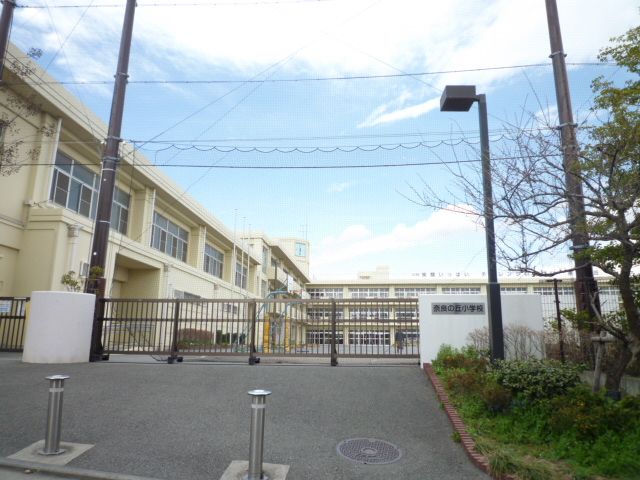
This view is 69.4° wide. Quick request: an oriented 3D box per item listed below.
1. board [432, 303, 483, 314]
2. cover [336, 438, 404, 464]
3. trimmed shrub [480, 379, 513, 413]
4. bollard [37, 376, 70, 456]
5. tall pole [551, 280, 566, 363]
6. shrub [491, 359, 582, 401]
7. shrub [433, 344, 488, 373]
[{"bbox_3d":[2.903,1.446,9.675,1.120,0.250,0.030,-1,-13,5],"label":"board"},{"bbox_3d":[0.558,2.398,5.233,0.730,0.040,0.730,3,-2,1],"label":"cover"},{"bbox_3d":[2.549,2.246,6.675,0.460,0.480,0.450,1,-13,0],"label":"trimmed shrub"},{"bbox_3d":[-2.792,1.852,4.907,0.235,0.770,0.235,1,-13,0],"label":"bollard"},{"bbox_3d":[5.168,1.737,9.973,0.080,1.850,0.080,-1,-13,5],"label":"tall pole"},{"bbox_3d":[3.578,2.305,7.638,1.450,0.680,1.100,1,-13,0],"label":"shrub"},{"bbox_3d":[2.712,2.287,8.921,1.100,0.570,0.800,1,-13,0],"label":"shrub"}]

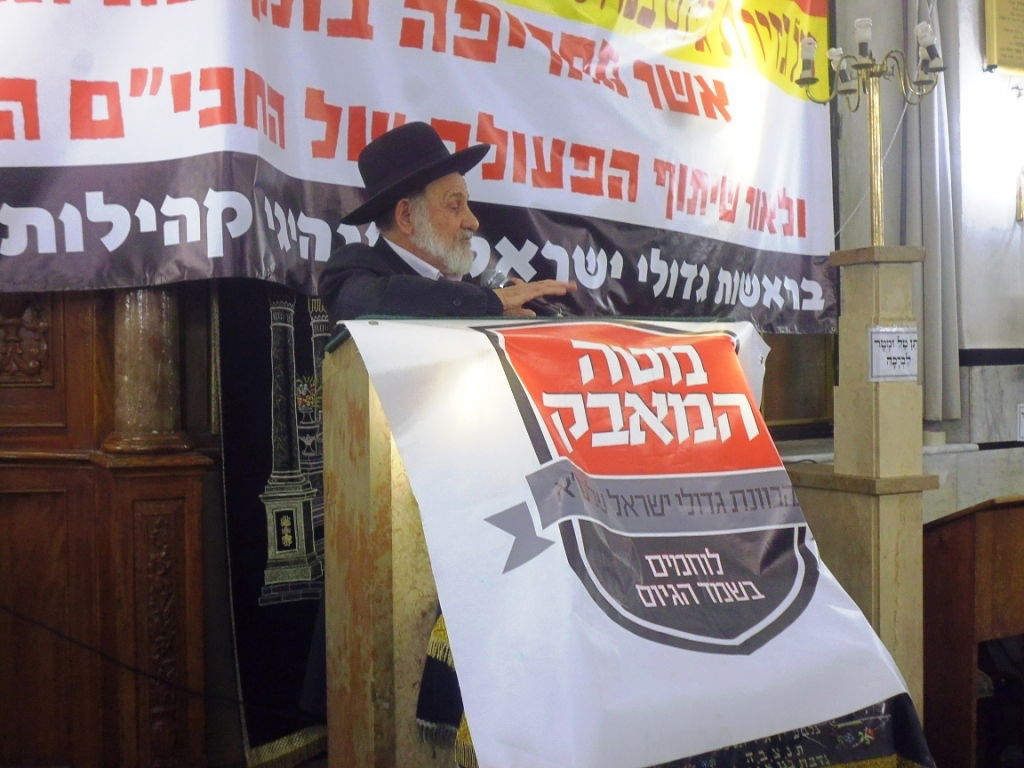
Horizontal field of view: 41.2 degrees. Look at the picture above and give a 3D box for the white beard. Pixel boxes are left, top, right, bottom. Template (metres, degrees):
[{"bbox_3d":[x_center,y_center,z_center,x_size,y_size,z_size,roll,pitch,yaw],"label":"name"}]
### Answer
[{"bbox_3d":[-0.144,-0.296,2.790,0.130,0.150,0.145,0,1,9],"label":"white beard"}]

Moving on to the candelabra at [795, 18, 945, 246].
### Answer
[{"bbox_3d":[1.071,-0.725,4.070,0.440,0.660,0.440,-2,1,0],"label":"candelabra"}]

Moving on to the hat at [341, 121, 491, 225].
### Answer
[{"bbox_3d":[-0.215,-0.448,2.800,0.345,0.135,0.310,-27,-2,7],"label":"hat"}]

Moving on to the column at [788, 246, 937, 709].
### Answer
[{"bbox_3d":[1.065,0.322,4.129,0.250,1.450,0.360,-1,1,-27],"label":"column"}]

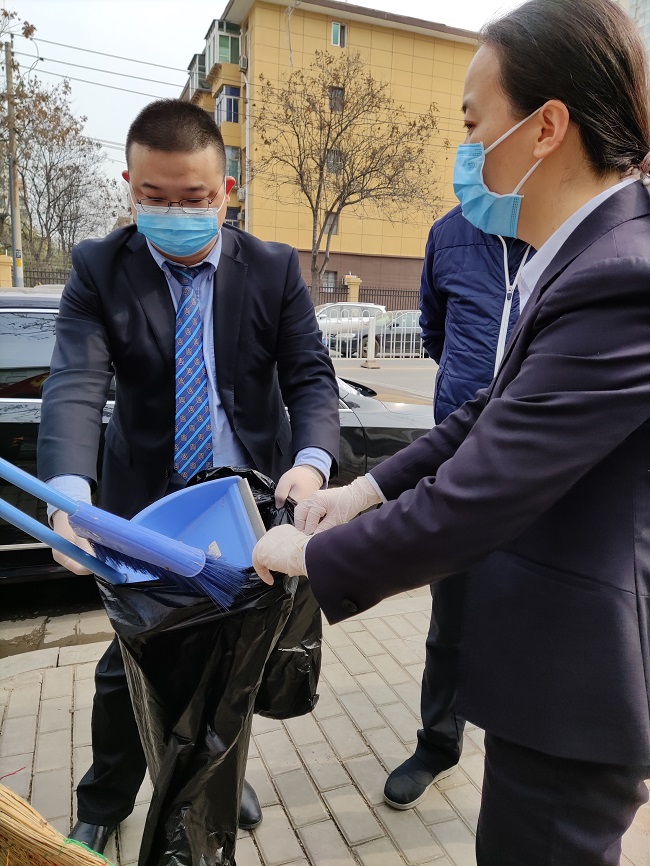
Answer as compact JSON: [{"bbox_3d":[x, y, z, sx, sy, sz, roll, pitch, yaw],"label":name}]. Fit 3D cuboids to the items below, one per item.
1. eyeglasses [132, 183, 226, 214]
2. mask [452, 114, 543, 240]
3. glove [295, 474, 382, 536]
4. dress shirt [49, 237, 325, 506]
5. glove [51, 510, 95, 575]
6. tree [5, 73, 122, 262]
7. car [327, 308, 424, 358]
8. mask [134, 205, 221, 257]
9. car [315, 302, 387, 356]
[{"bbox_3d":[-0.269,-0.437,1.138,0.145,0.042,0.140,0,38,-10],"label":"eyeglasses"},{"bbox_3d":[0.208,-0.298,0.772,0.110,0.125,0.138,7,12,30],"label":"mask"},{"bbox_3d":[0.024,0.130,1.120,0.160,0.080,0.090,-20,14,-6],"label":"glove"},{"bbox_3d":[-0.268,-0.035,1.310,0.570,0.720,0.380,-1,15,-9],"label":"dress shirt"},{"bbox_3d":[-0.472,0.205,1.170,0.090,0.120,0.100,-5,13,-31],"label":"glove"},{"bbox_3d":[-10.490,-9.011,25.000,4.500,9.500,4.500,2,11,0],"label":"tree"},{"bbox_3d":[2.053,-3.047,18.966,4.600,1.470,1.800,-4,13,-30],"label":"car"},{"bbox_3d":[-0.258,-0.354,1.095,0.145,0.100,0.075,0,38,-10],"label":"mask"},{"bbox_3d":[0.499,-4.376,25.000,4.550,1.640,1.820,-3,12,-24],"label":"car"}]

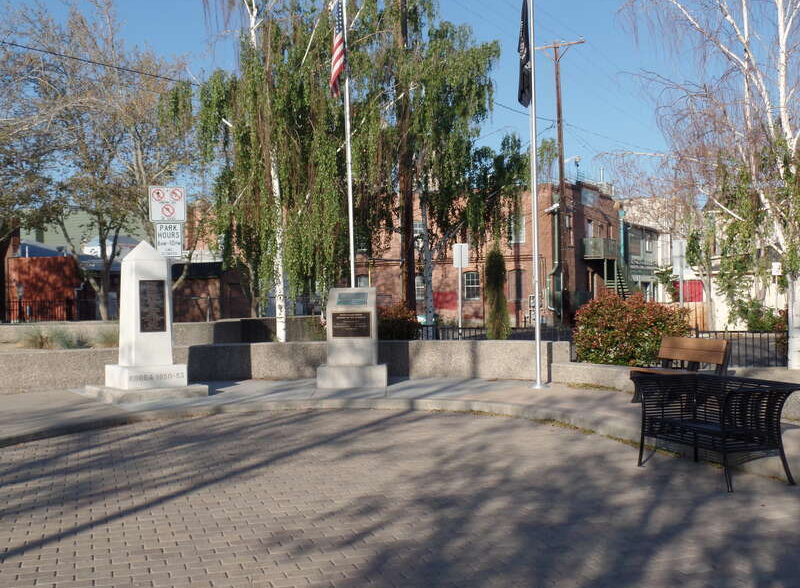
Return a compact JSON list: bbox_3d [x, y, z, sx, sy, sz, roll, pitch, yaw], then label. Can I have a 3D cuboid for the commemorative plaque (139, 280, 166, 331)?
[{"bbox_3d":[-3.650,0.185,14.350,0.395,0.760,0.040,-1,-2,-33],"label":"commemorative plaque"}]

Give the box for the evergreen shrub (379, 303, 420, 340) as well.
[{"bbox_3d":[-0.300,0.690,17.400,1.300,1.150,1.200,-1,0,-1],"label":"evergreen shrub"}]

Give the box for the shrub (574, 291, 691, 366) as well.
[{"bbox_3d":[3.620,0.580,15.100,1.720,1.250,1.450,-1,0,14],"label":"shrub"}]

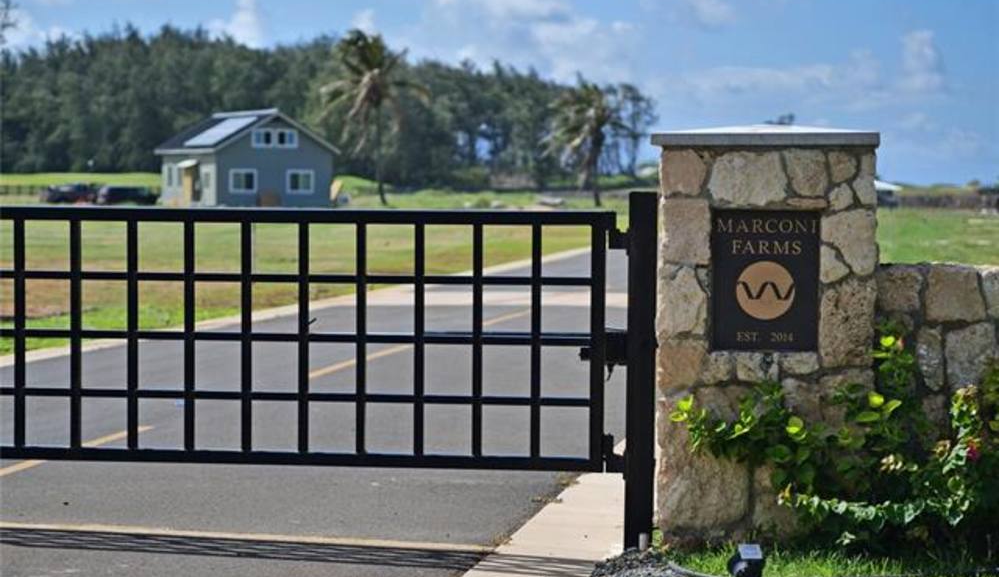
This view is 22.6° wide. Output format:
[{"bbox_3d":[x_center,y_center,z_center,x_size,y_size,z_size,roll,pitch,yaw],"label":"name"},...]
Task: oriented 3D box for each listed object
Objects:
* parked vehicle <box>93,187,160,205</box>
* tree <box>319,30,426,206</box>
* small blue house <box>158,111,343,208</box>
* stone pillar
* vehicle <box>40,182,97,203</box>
[{"bbox_3d":[-27.458,-6.840,184.000,4.600,1.600,1.850,1,3,6],"label":"parked vehicle"},{"bbox_3d":[-8.581,-11.646,170.000,7.400,11.800,7.400,0,3,0],"label":"tree"},{"bbox_3d":[-16.350,-8.449,161.000,8.200,6.100,11.800,-1,3,-24],"label":"small blue house"},{"bbox_3d":[1.122,0.177,10.530,0.910,1.690,0.900,1,3,5],"label":"stone pillar"},{"bbox_3d":[-32.041,-7.042,186.000,4.500,1.550,1.820,0,3,-12],"label":"vehicle"}]

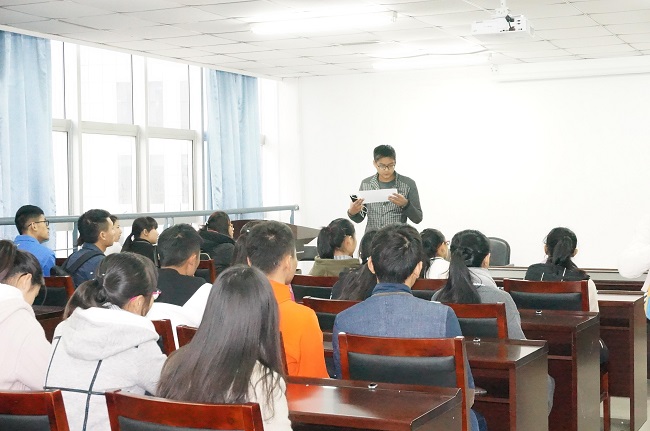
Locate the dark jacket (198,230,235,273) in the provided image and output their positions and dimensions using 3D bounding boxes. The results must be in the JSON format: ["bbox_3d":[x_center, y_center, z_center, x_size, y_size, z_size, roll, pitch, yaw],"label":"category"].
[{"bbox_3d":[-0.847,0.440,7.600,0.460,0.660,0.420,0,2,28],"label":"dark jacket"}]

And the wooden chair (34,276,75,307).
[{"bbox_3d":[-1.684,0.849,6.376,0.480,0.930,0.540,0,2,22],"label":"wooden chair"}]

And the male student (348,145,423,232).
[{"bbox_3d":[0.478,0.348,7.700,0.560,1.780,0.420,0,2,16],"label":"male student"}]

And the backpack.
[{"bbox_3d":[-1.620,0.473,6.360,0.330,0.480,0.280,0,2,28],"label":"backpack"}]

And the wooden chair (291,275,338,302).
[{"bbox_3d":[0.131,0.823,6.310,0.480,0.930,0.540,0,2,26],"label":"wooden chair"}]

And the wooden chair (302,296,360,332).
[{"bbox_3d":[0.225,0.855,4.990,0.480,0.930,0.540,0,2,26],"label":"wooden chair"}]

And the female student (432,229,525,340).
[{"bbox_3d":[0.820,0.688,4.930,0.500,1.250,0.780,0,2,26],"label":"female student"}]

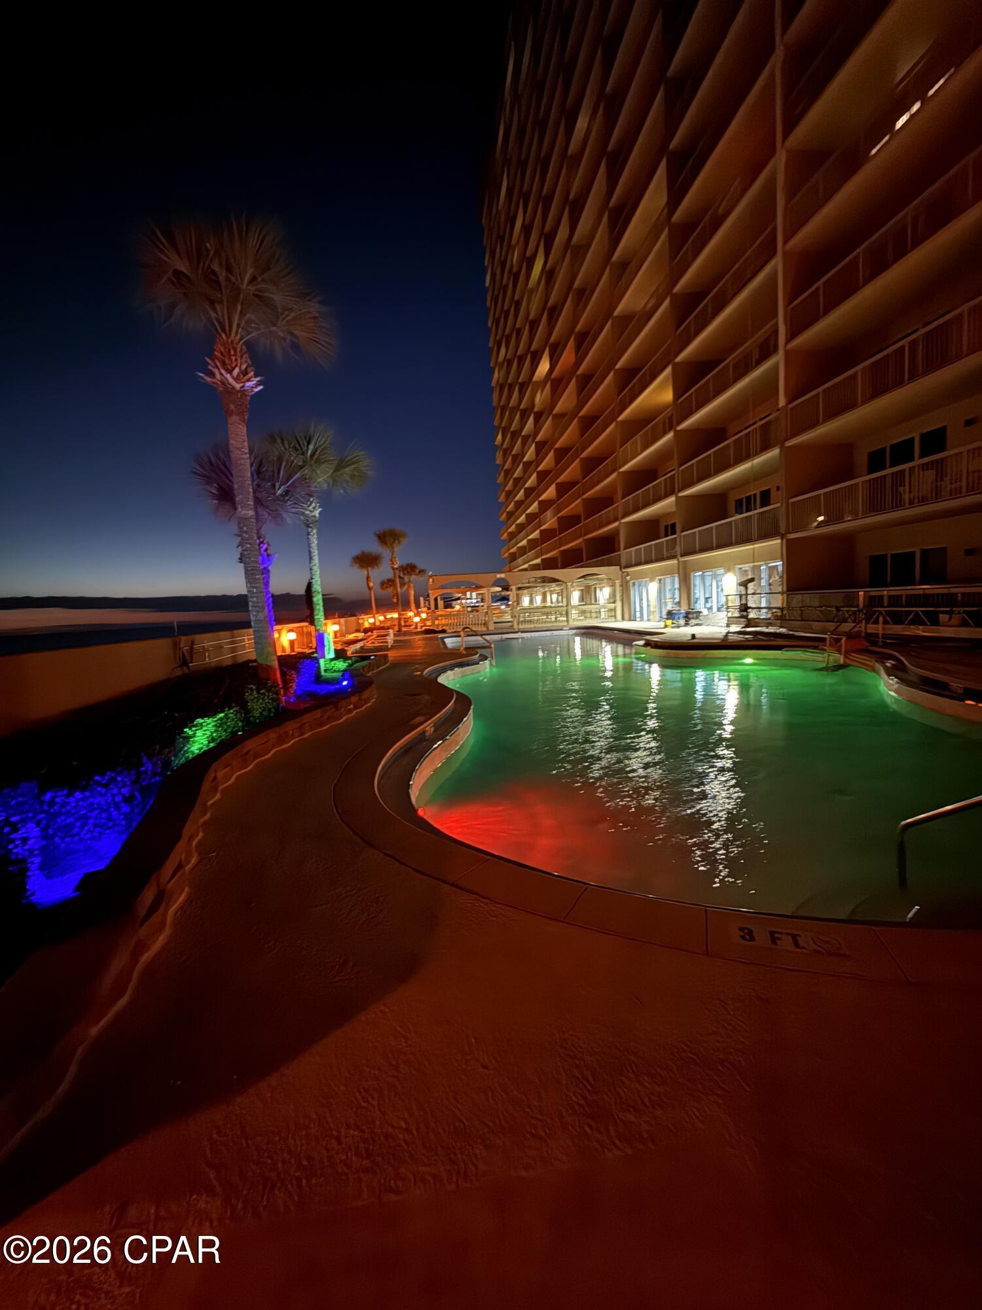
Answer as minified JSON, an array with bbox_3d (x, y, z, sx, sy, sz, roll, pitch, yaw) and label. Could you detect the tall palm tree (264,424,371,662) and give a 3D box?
[{"bbox_3d":[-3.475,-2.114,10.938,2.075,5.138,2.013,-5,6,-18],"label":"tall palm tree"}]

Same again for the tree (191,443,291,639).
[{"bbox_3d":[-5.198,-2.074,11.577,2.034,4.984,1.973,-6,6,-22],"label":"tree"}]

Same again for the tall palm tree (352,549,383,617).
[{"bbox_3d":[-9.379,-5.016,41.155,2.387,6.344,2.315,-5,5,-12],"label":"tall palm tree"}]

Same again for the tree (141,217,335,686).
[{"bbox_3d":[-3.221,-2.522,7.258,2.380,6.524,2.308,-6,6,-22],"label":"tree"}]

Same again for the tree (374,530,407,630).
[{"bbox_3d":[-6.955,-5.362,37.928,2.361,7.395,2.290,-4,5,-9],"label":"tree"}]

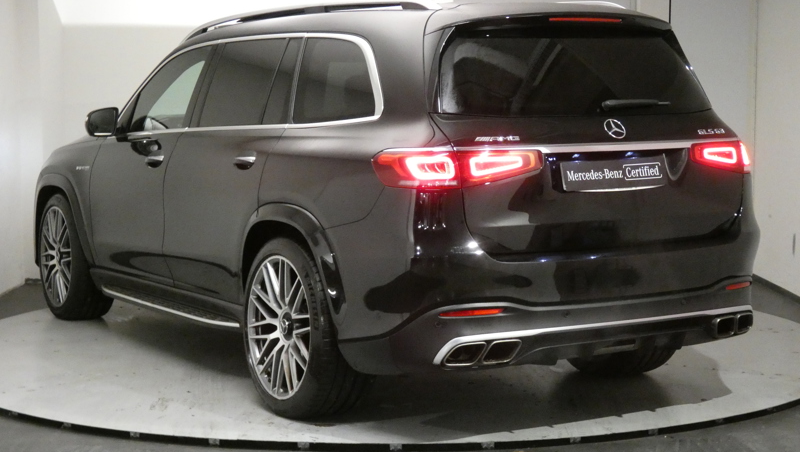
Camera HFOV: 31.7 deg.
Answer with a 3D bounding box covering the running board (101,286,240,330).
[{"bbox_3d":[-1.228,0.416,7.353,0.210,0.075,1.780,-4,6,-30],"label":"running board"}]

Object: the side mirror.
[{"bbox_3d":[-1.658,-0.582,7.858,0.210,0.165,0.140,-4,6,-30],"label":"side mirror"}]

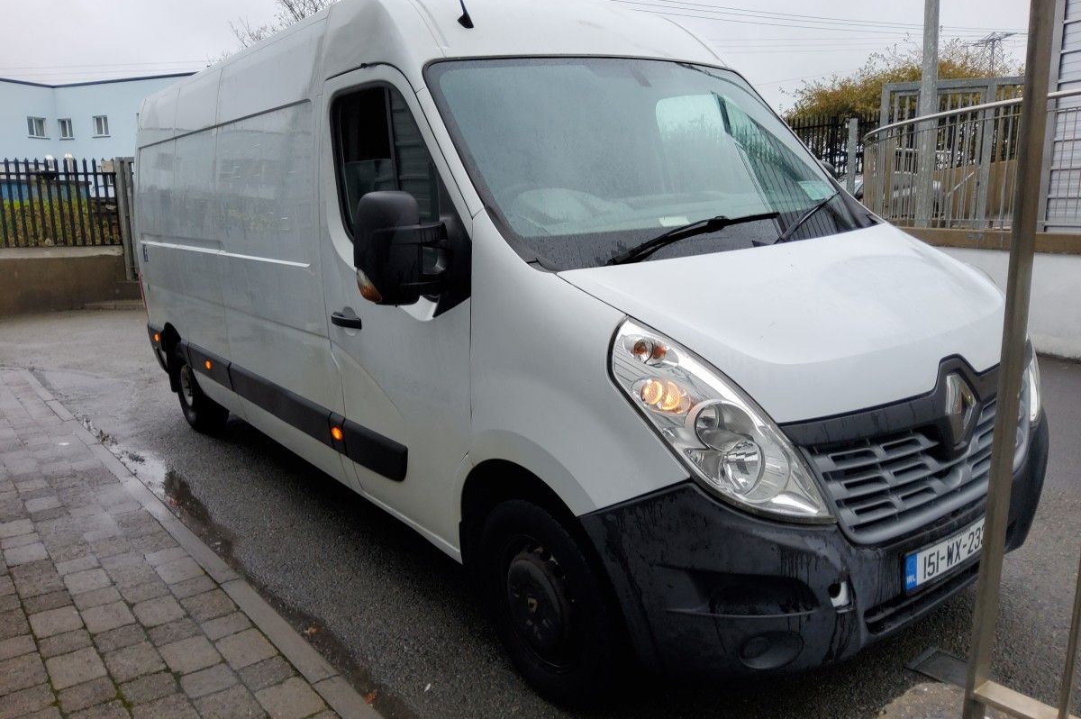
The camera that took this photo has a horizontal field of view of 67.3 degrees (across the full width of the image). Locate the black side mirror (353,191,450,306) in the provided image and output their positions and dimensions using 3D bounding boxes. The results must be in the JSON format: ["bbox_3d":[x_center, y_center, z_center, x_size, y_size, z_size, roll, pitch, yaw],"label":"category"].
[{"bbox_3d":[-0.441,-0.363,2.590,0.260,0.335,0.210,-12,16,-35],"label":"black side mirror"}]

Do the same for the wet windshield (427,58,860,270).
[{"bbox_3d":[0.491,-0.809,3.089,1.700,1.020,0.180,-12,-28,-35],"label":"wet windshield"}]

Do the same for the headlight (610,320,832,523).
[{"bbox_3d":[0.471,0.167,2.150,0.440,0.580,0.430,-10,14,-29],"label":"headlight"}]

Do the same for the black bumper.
[{"bbox_3d":[1.074,0.472,2.673,1.970,0.710,0.560,-12,16,-35],"label":"black bumper"}]

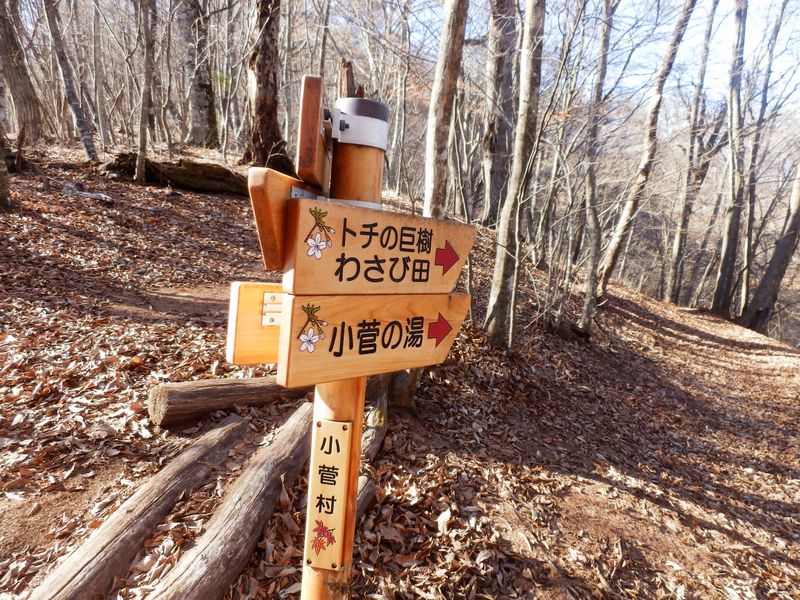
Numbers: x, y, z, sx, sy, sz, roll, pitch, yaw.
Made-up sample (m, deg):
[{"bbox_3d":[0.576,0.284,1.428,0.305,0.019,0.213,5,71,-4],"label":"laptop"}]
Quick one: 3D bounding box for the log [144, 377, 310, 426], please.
[{"bbox_3d":[-0.914,0.592,3.376,1.080,0.200,0.210,4,4,-44],"label":"log"}]

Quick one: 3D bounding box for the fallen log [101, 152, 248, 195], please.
[{"bbox_3d":[-3.274,-1.863,8.200,2.150,0.380,0.440,7,5,-2],"label":"fallen log"}]

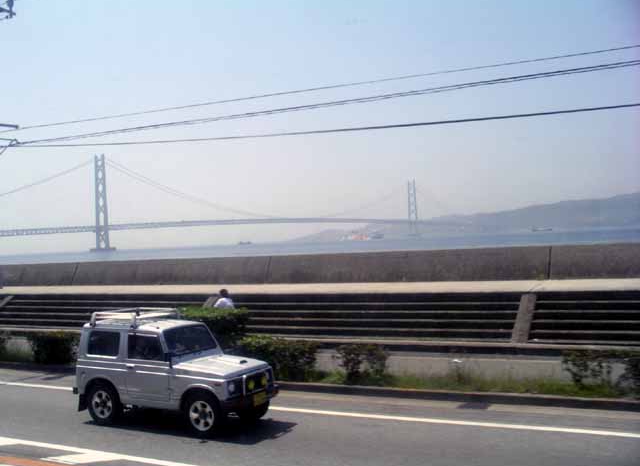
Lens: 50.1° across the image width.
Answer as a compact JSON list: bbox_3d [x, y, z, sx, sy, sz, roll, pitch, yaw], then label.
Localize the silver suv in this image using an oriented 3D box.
[{"bbox_3d":[-2.360,2.194,11.225,3.260,1.790,1.420,-3,-1,29],"label":"silver suv"}]

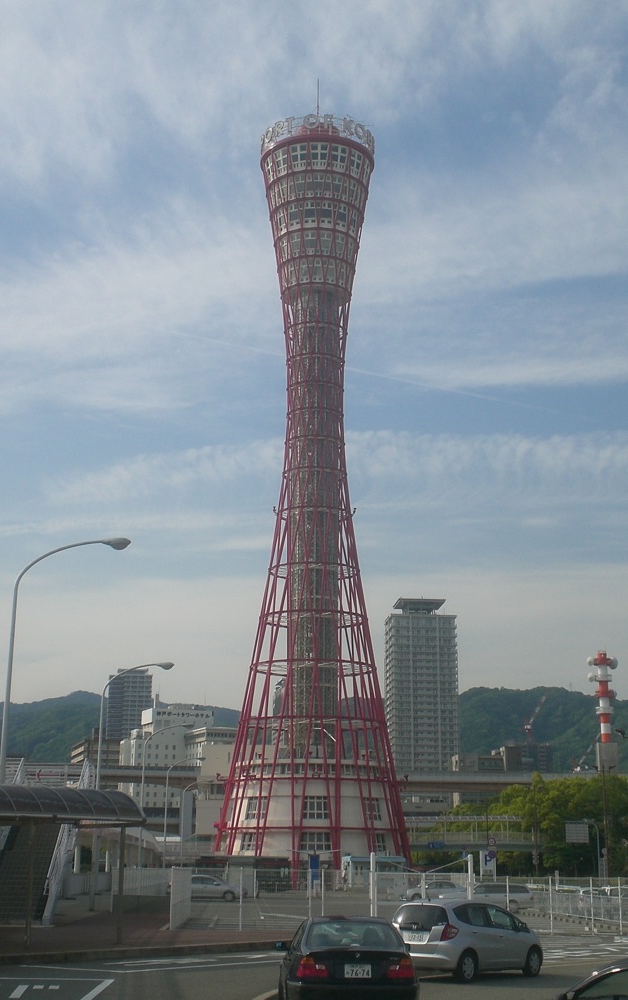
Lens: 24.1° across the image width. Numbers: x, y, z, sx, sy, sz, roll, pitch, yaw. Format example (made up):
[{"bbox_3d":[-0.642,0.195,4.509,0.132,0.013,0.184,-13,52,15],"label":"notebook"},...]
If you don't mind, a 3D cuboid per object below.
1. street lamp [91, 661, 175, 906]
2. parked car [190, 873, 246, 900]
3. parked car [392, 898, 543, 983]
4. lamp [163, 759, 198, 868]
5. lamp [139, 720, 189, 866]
[{"bbox_3d":[-8.180,12.821,66.556,3.284,11.103,0.380,2,-14,-4],"label":"street lamp"},{"bbox_3d":[-5.953,21.791,82.656,4.500,1.460,1.720,1,-14,-2],"label":"parked car"},{"bbox_3d":[3.173,8.876,29.831,1.695,1.525,3.900,-10,-18,37],"label":"parked car"},{"bbox_3d":[-10.871,27.197,123.844,3.284,11.103,0.380,2,-14,-4],"label":"lamp"},{"bbox_3d":[-9.523,19.995,95.142,3.284,11.103,0.380,2,-14,-4],"label":"lamp"}]

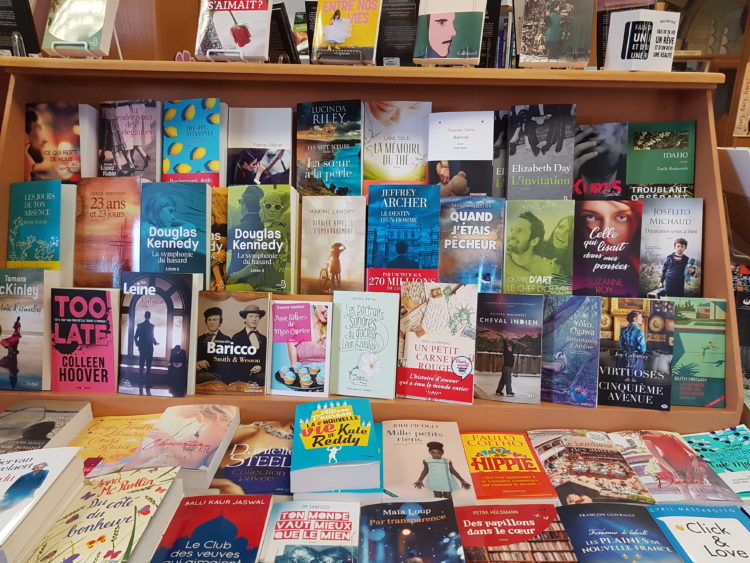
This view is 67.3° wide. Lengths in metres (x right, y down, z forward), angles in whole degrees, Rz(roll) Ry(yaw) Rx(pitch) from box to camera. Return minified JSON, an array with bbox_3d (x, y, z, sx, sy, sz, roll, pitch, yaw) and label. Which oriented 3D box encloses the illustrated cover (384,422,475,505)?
[{"bbox_3d":[0.087,0.326,0.990,0.146,0.037,0.241,0,16,0],"label":"illustrated cover"}]

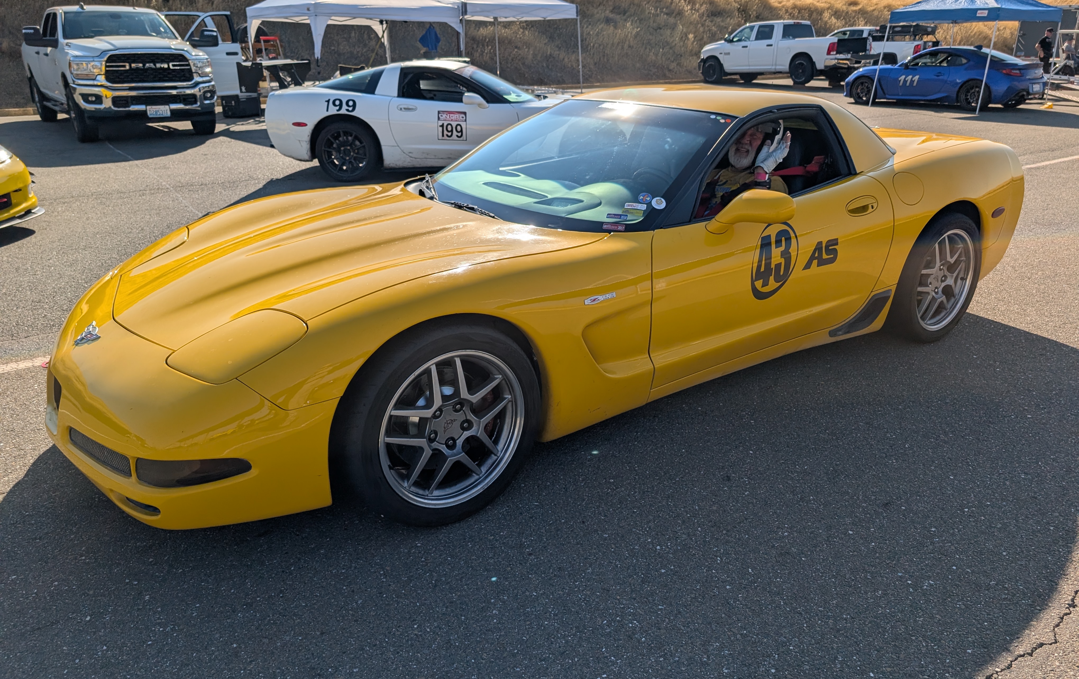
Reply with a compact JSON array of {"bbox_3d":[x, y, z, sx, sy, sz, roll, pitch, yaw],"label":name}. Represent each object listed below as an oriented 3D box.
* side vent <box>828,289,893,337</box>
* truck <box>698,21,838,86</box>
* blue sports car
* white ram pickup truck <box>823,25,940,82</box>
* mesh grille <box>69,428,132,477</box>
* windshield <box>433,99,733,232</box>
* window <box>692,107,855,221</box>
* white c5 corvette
[{"bbox_3d":[1.361,-0.111,3.194,0.380,0.150,0.060,-14,24,-34],"label":"side vent"},{"bbox_3d":[8.050,-9.750,25.450,2.030,1.960,6.000,-13,24,-30],"label":"truck"},{"bbox_3d":[9.226,-6.074,17.301,1.790,1.310,4.260,-13,25,-32],"label":"blue sports car"},{"bbox_3d":[12.400,-11.350,29.700,5.800,1.900,2.000,20,29,41],"label":"white ram pickup truck"},{"bbox_3d":[-1.194,0.295,2.039,0.315,0.063,0.035,14,25,34],"label":"mesh grille"},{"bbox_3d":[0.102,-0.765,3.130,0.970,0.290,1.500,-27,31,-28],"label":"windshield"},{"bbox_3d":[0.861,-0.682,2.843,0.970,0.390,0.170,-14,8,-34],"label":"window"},{"bbox_3d":[-0.820,-2.668,8.848,4.560,1.200,1.870,-1,22,0],"label":"white c5 corvette"}]

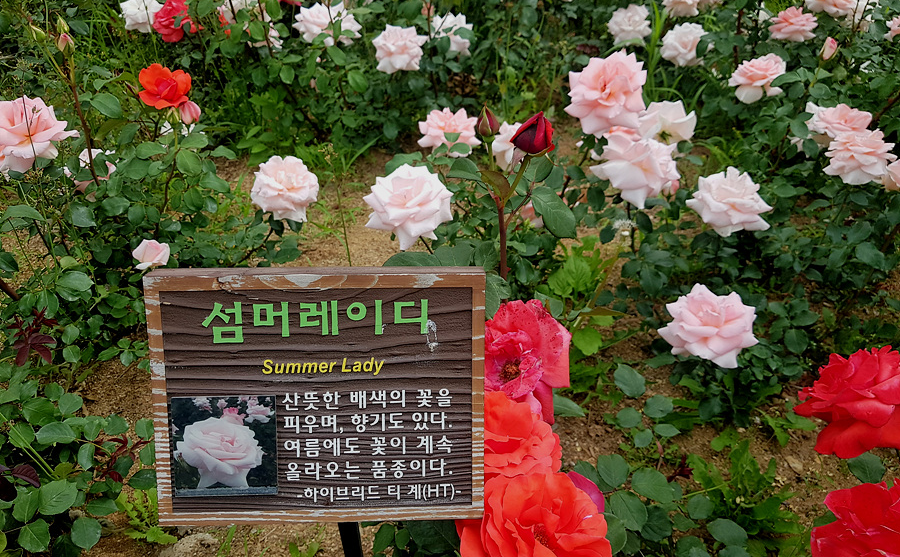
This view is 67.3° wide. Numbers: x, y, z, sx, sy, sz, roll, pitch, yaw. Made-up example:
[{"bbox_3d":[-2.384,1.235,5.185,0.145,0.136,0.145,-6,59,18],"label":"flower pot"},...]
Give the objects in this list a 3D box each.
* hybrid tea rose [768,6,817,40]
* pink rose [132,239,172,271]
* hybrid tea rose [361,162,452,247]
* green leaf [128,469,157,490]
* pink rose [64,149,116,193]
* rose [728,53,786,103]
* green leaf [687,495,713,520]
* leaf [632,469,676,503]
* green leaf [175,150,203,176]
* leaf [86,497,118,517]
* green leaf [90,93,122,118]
[{"bbox_3d":[0.788,-0.582,1.550,0.115,0.072,0.110,19,45,20],"label":"hybrid tea rose"},{"bbox_3d":[-0.464,-0.037,1.050,0.058,0.046,0.053,0,37,0],"label":"pink rose"},{"bbox_3d":[-0.058,-0.098,0.920,0.120,0.108,0.118,-3,42,-3],"label":"hybrid tea rose"},{"bbox_3d":[-0.412,0.272,0.920,0.047,0.012,0.030,-9,51,-18],"label":"green leaf"},{"bbox_3d":[-0.628,-0.183,1.180,0.092,0.070,0.085,0,37,0],"label":"pink rose"},{"bbox_3d":[0.578,-0.376,1.270,0.107,0.078,0.107,17,52,19],"label":"rose"},{"bbox_3d":[0.435,0.400,1.180,0.046,0.013,0.045,-33,56,-13],"label":"green leaf"},{"bbox_3d":[0.246,0.254,0.820,0.052,0.012,0.039,23,55,25],"label":"leaf"},{"bbox_3d":[-0.402,-0.178,1.040,0.037,0.010,0.050,-27,75,-21],"label":"green leaf"},{"bbox_3d":[-0.473,0.312,0.920,0.046,0.010,0.034,5,43,0],"label":"leaf"},{"bbox_3d":[-0.533,-0.269,1.050,0.056,0.014,0.036,35,67,-4],"label":"green leaf"}]

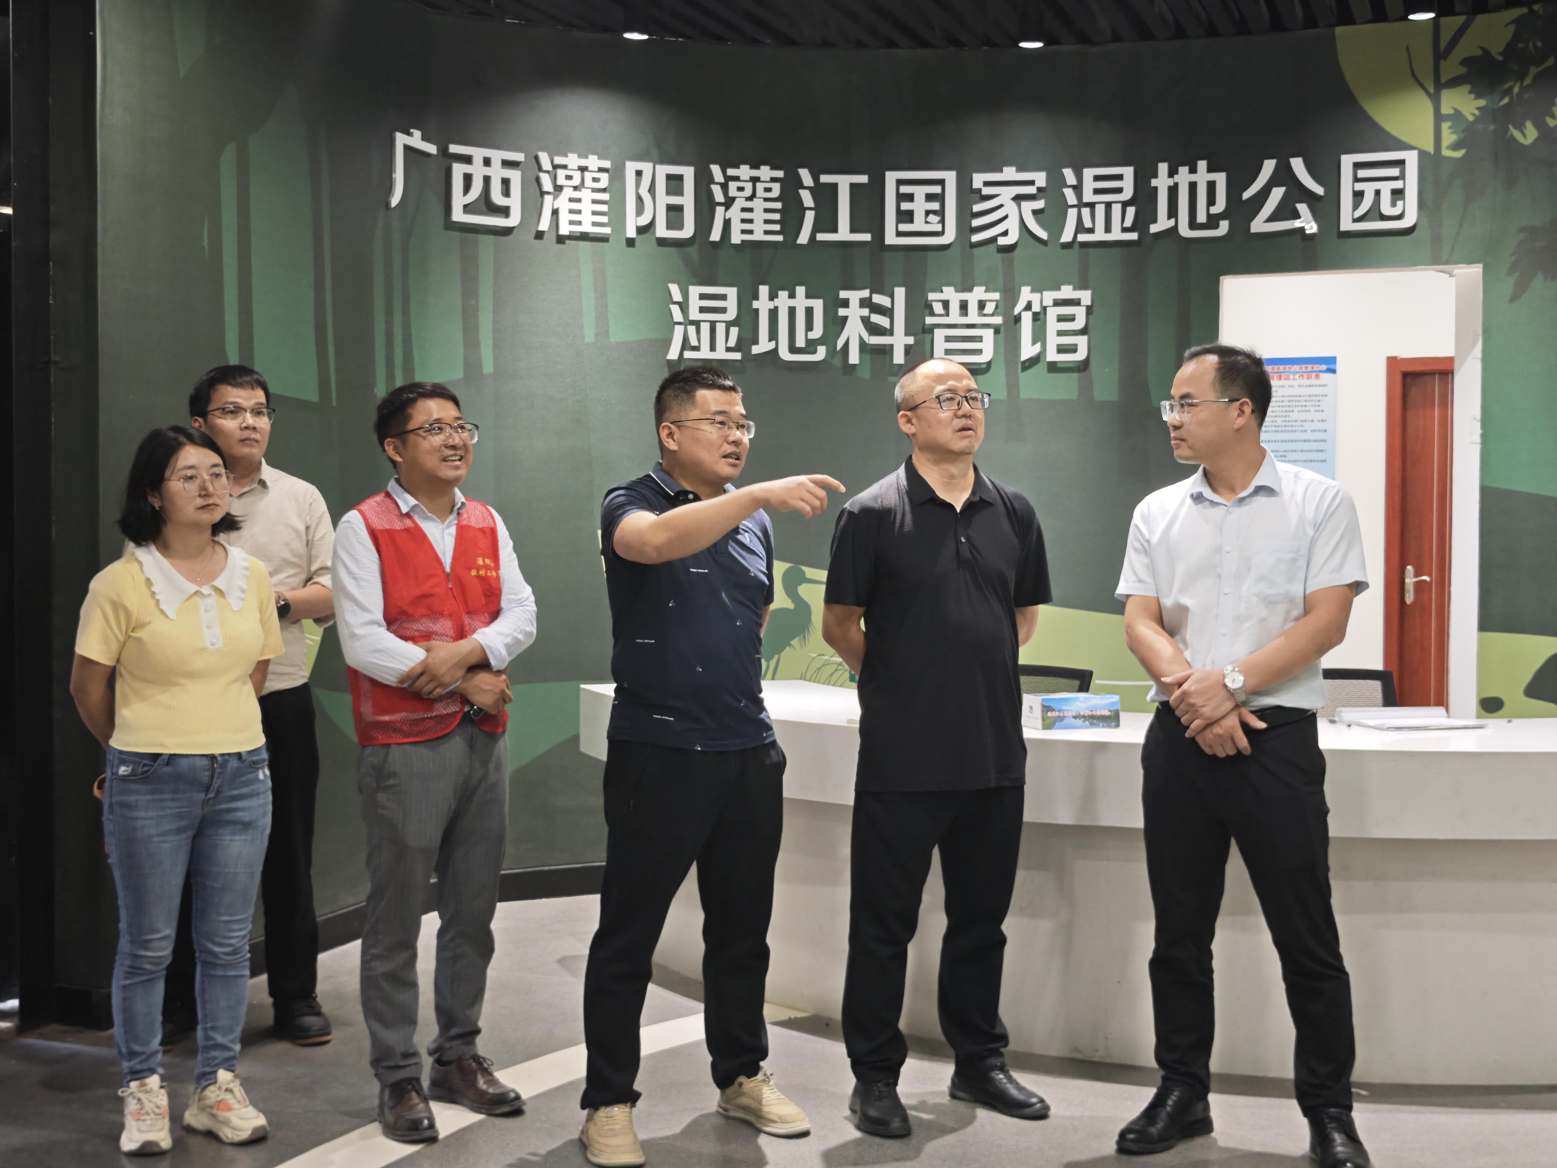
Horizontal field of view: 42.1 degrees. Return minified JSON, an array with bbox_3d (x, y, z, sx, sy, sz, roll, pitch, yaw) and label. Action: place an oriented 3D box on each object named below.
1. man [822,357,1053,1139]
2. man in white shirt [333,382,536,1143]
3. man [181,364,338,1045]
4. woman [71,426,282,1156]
[{"bbox_3d":[0.365,0.351,4.596,0.530,1.721,0.400,-1,2,-27],"label":"man"},{"bbox_3d":[-0.774,0.378,4.548,0.400,1.662,0.480,2,2,44],"label":"man in white shirt"},{"bbox_3d":[-1.431,0.309,5.257,0.530,1.754,0.380,-1,2,-27],"label":"man"},{"bbox_3d":[-1.321,0.434,4.439,0.460,1.555,0.340,-1,2,-40],"label":"woman"}]

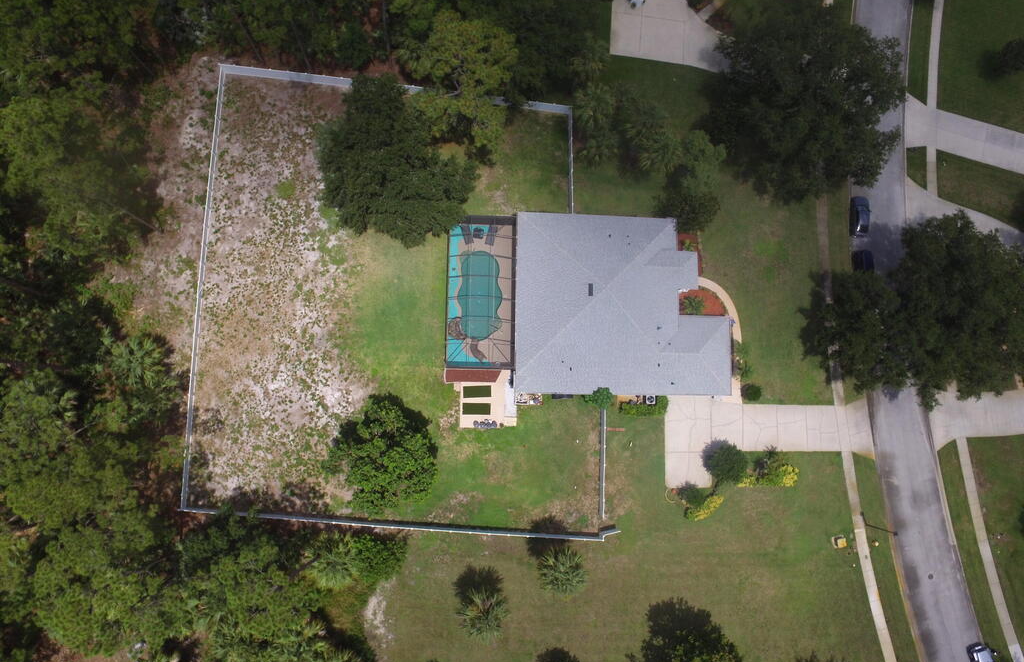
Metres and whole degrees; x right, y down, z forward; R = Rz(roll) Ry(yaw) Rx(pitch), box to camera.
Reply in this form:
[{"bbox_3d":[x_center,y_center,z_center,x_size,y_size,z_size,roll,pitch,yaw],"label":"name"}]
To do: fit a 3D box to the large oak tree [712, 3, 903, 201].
[{"bbox_3d":[30.170,-23.309,61.292,18.500,10.500,18.500,1,84,-6],"label":"large oak tree"}]

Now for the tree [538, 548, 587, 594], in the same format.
[{"bbox_3d":[4.604,22.467,56.304,4.400,5.800,4.400,1,84,-6],"label":"tree"}]

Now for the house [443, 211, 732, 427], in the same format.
[{"bbox_3d":[7.908,-1.207,58.918,29.340,6.200,21.750,1,84,-6],"label":"house"}]

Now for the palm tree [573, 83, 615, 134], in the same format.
[{"bbox_3d":[8.036,-22.198,60.983,4.000,6.500,4.000,1,84,-6],"label":"palm tree"}]

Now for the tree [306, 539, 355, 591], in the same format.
[{"bbox_3d":[-16.259,20.881,54.030,4.300,6.500,4.300,1,84,-6],"label":"tree"}]

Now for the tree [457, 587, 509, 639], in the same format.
[{"bbox_3d":[-2.806,26.276,55.567,4.500,5.000,4.500,1,84,-6],"label":"tree"}]

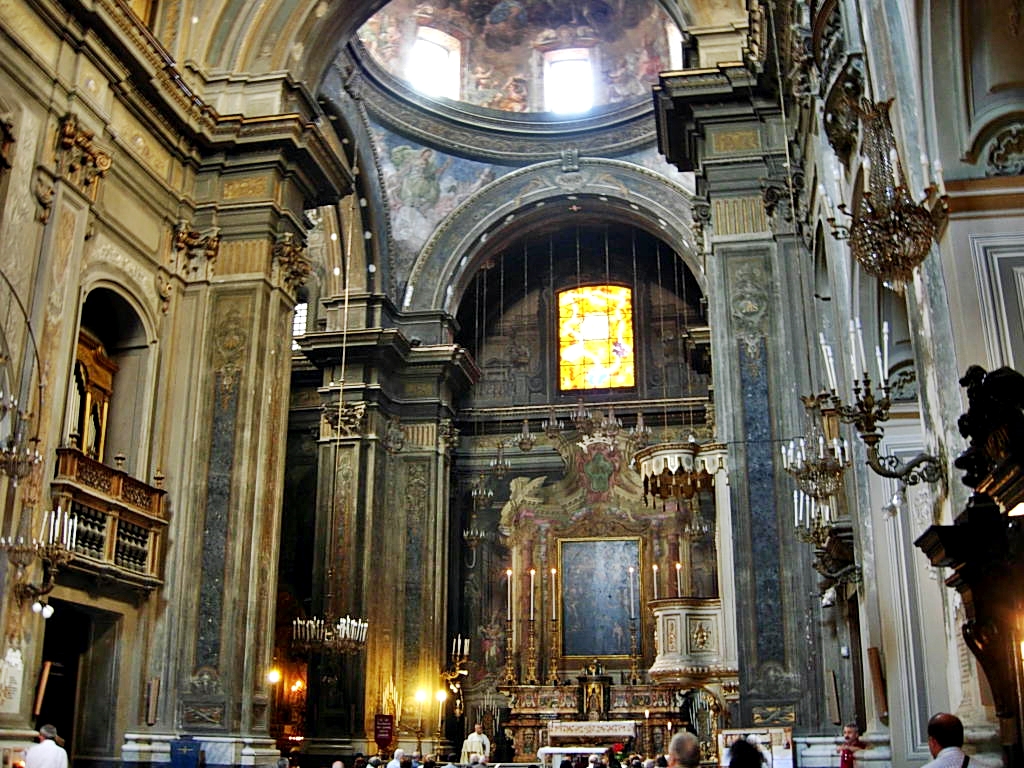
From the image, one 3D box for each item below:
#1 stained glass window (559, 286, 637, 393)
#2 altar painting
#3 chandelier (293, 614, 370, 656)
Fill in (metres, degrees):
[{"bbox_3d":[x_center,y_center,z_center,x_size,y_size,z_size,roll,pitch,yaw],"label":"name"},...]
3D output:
[{"bbox_3d":[2.825,-1.598,36.338,2.560,3.610,0.200,-3,-18,10],"label":"stained glass window"},{"bbox_3d":[2.718,6.602,33.003,2.380,3.550,0.150,-3,-18,10],"label":"altar painting"},{"bbox_3d":[-3.948,5.495,23.212,1.600,0.770,1.600,-3,-18,10],"label":"chandelier"}]

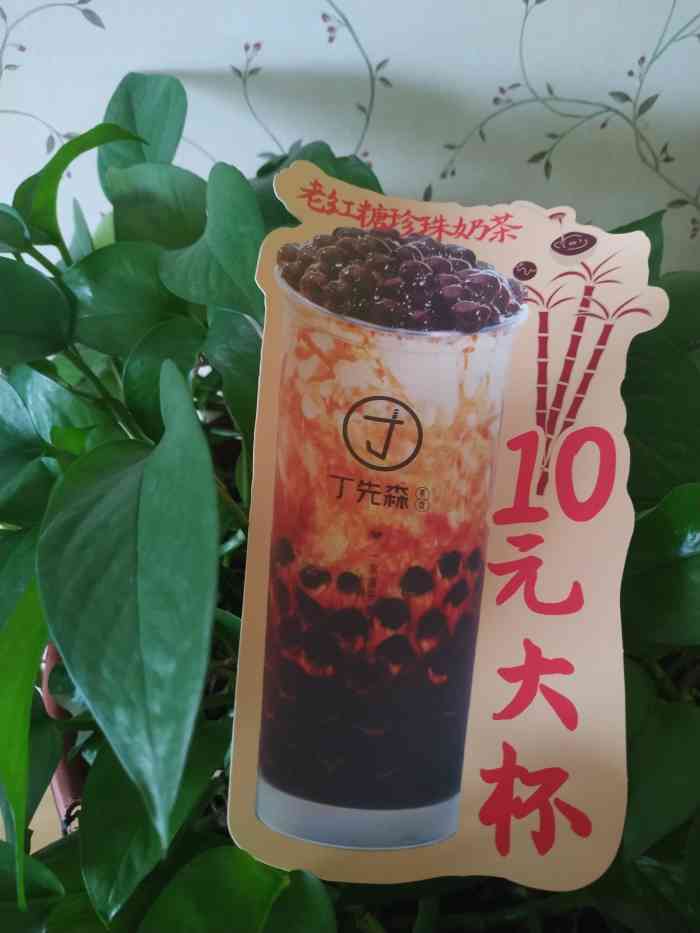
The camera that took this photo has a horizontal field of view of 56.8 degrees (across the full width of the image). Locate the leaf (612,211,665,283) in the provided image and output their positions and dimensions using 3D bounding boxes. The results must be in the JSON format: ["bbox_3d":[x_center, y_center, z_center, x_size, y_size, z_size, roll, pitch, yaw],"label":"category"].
[{"bbox_3d":[0.210,-0.157,0.480,0.070,0.078,0.030,5,-6,13],"label":"leaf"}]

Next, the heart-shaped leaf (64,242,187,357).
[{"bbox_3d":[-0.147,-0.110,0.430,0.084,0.077,0.035,8,-15,-6],"label":"heart-shaped leaf"}]

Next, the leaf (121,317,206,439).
[{"bbox_3d":[-0.115,-0.052,0.400,0.055,0.085,0.026,7,-9,-7],"label":"leaf"}]

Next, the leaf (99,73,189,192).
[{"bbox_3d":[-0.160,-0.254,0.500,0.064,0.100,0.028,5,-3,-8],"label":"leaf"}]

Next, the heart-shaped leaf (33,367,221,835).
[{"bbox_3d":[-0.095,0.057,0.280,0.075,0.195,0.042,2,-9,-12],"label":"heart-shaped leaf"}]

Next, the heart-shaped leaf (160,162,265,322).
[{"bbox_3d":[-0.085,-0.141,0.410,0.072,0.105,0.040,6,-6,-5],"label":"heart-shaped leaf"}]

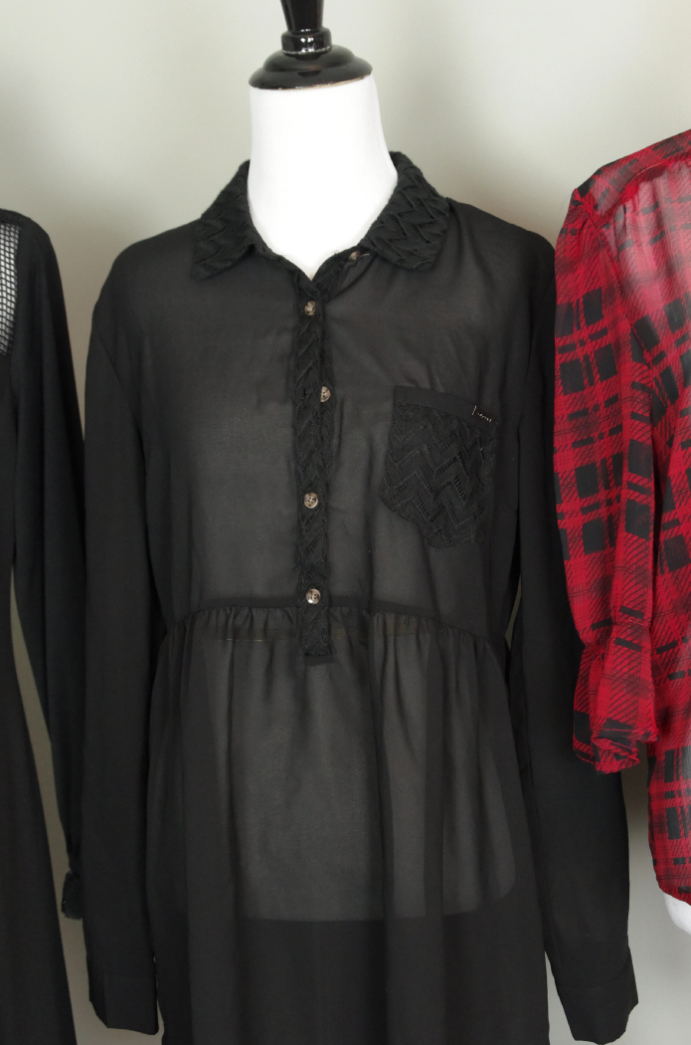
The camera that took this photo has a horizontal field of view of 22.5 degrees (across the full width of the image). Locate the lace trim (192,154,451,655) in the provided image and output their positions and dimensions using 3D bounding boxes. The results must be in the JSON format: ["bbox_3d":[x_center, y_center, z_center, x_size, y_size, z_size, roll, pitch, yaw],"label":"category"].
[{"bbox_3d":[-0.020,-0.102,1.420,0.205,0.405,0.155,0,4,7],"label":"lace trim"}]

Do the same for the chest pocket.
[{"bbox_3d":[0.074,-0.039,1.390,0.090,0.115,0.030,3,4,-10],"label":"chest pocket"}]

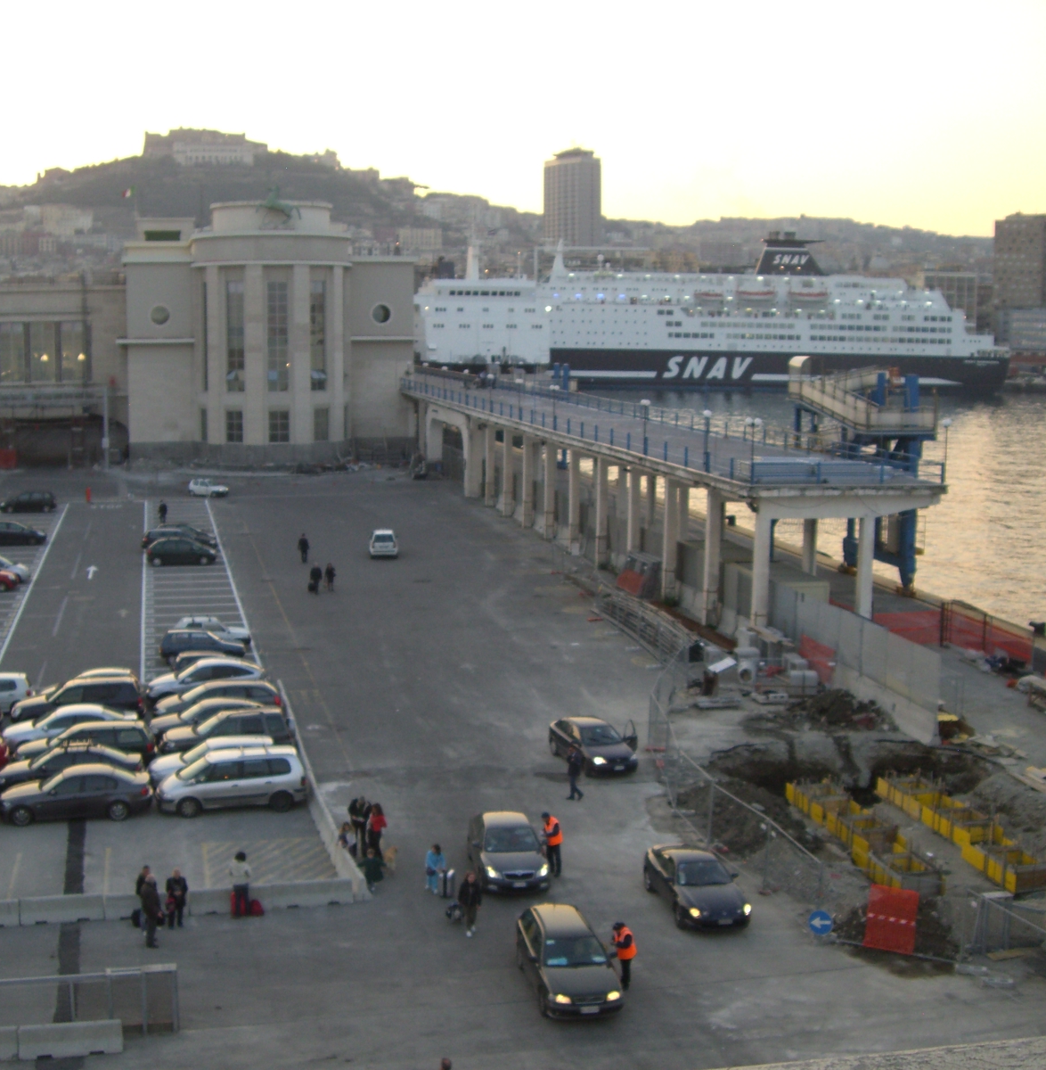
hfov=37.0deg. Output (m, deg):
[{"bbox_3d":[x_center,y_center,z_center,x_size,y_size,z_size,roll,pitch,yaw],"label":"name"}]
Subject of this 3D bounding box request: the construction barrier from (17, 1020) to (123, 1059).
[{"bbox_3d":[-8.736,9.699,30.248,2.000,0.600,0.480,-1,8,-12],"label":"construction barrier"}]

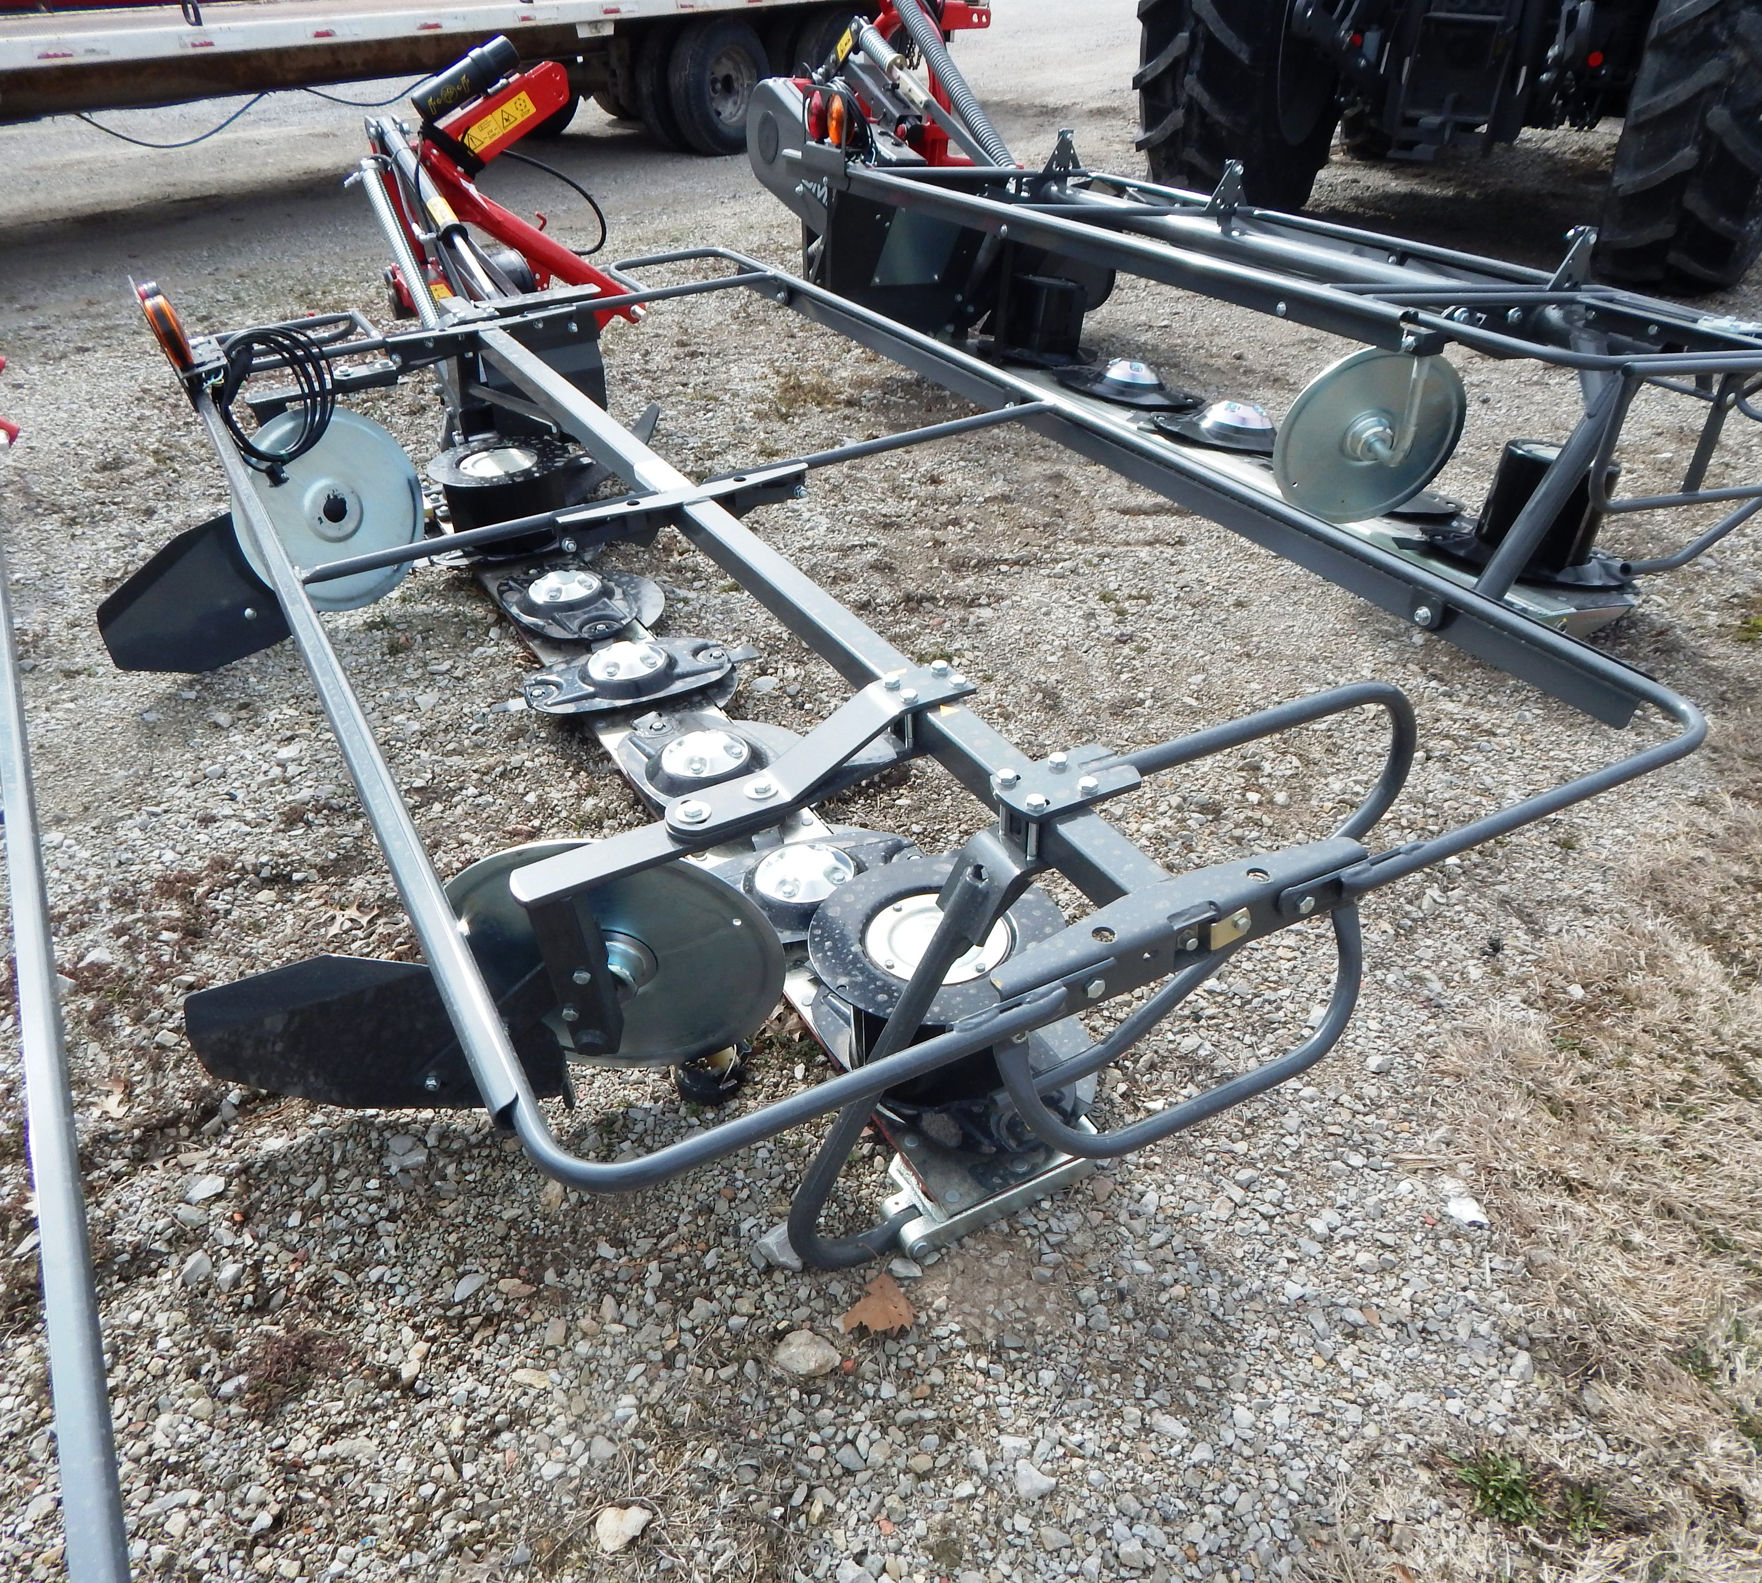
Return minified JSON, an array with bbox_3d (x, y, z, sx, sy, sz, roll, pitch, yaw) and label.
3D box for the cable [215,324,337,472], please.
[{"bbox_3d":[-1.165,-0.756,2.580,0.200,0.260,0.090,-16,36,-19],"label":"cable"}]

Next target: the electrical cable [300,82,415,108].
[{"bbox_3d":[-3.108,-4.200,8.079,0.759,0.138,0.050,-27,41,-32],"label":"electrical cable"}]

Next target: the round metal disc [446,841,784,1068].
[{"bbox_3d":[-0.319,0.209,1.574,0.410,0.410,0.060,1,43,6],"label":"round metal disc"}]

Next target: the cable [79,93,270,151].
[{"bbox_3d":[-3.928,-3.741,7.527,1.029,0.215,0.050,-27,41,-32],"label":"cable"}]

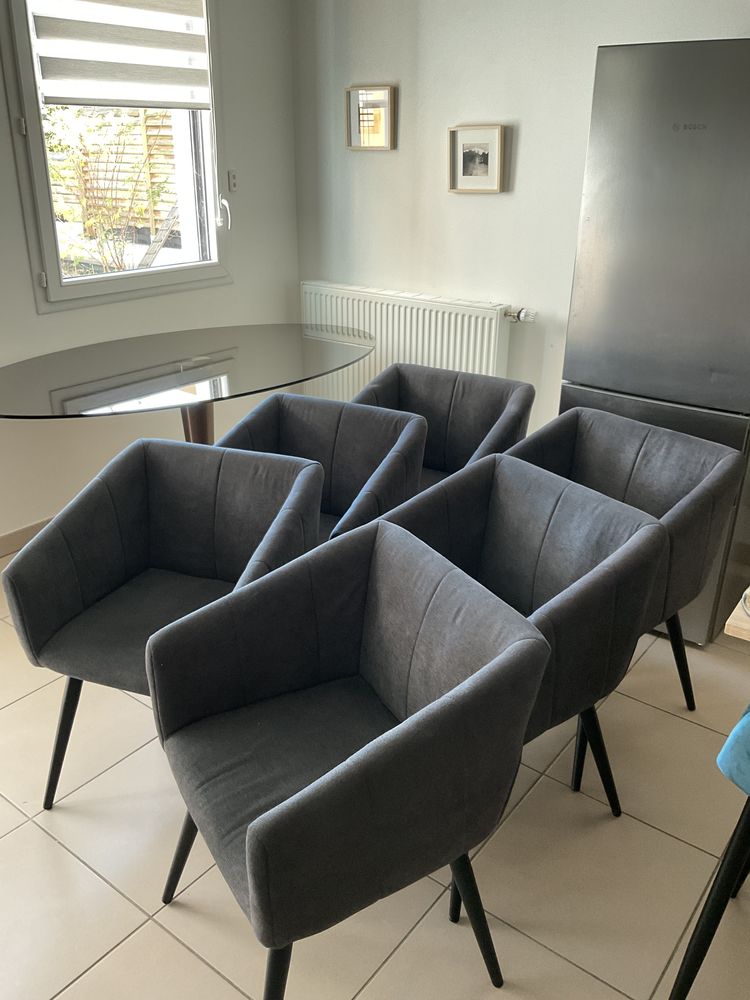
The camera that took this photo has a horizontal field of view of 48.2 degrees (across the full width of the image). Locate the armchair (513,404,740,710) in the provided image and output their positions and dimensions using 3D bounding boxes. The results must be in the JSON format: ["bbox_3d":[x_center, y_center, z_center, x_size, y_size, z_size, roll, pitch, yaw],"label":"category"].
[{"bbox_3d":[0.576,0.233,2.368,0.585,0.810,0.589,-19,30,-37],"label":"armchair"}]

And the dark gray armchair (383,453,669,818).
[{"bbox_3d":[0.250,0.392,2.000,0.585,0.810,0.589,-16,29,-34],"label":"dark gray armchair"}]

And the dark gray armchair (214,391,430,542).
[{"bbox_3d":[-0.228,0.174,2.492,0.589,0.810,0.585,13,26,26],"label":"dark gray armchair"}]

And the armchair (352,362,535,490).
[{"bbox_3d":[0.144,0.018,2.856,0.589,0.810,0.585,15,27,30],"label":"armchair"}]

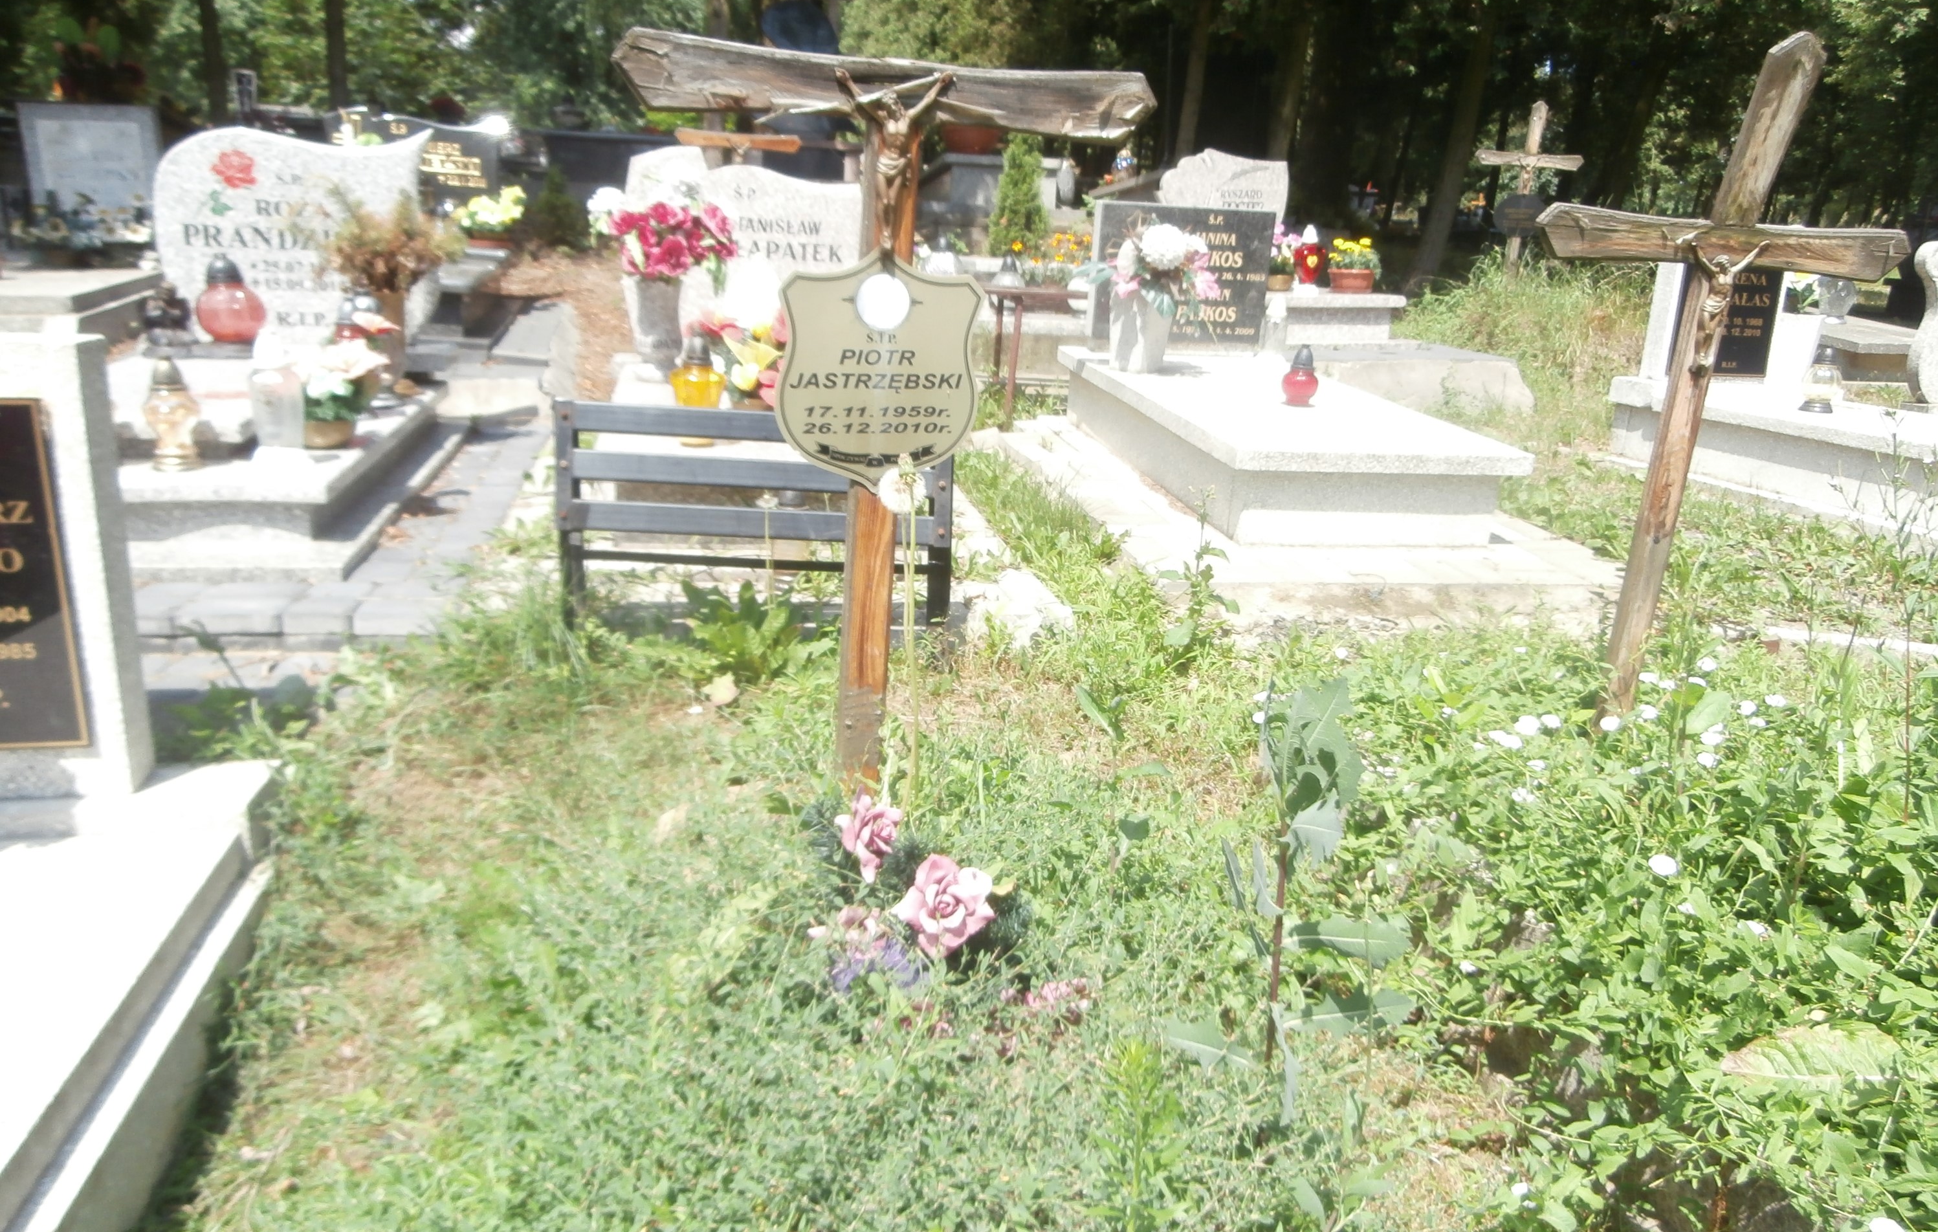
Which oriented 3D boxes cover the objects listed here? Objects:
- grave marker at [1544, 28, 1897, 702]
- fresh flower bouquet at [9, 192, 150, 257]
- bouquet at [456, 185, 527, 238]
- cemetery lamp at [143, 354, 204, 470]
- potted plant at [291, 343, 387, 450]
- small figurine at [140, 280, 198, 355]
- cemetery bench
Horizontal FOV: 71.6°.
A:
[{"bbox_3d":[1.612,-0.460,3.035,0.875,1.570,0.090,2,19,-7],"label":"grave marker"},{"bbox_3d":[-3.872,-1.686,5.826,0.551,0.284,0.294,0,19,-11],"label":"fresh flower bouquet"},{"bbox_3d":[-2.490,-2.089,6.973,0.370,0.264,0.266,0,19,-11],"label":"bouquet"},{"bbox_3d":[-1.758,-0.451,2.957,0.128,0.242,0.128,0,19,-11],"label":"cemetery lamp"},{"bbox_3d":[-1.516,-0.537,3.250,0.210,0.244,0.190,0,19,-11],"label":"potted plant"},{"bbox_3d":[-2.754,-1.036,4.600,0.180,0.229,0.152,0,19,-11],"label":"small figurine"},{"bbox_3d":[-0.480,-0.244,3.151,0.885,0.550,0.380,3,19,-2],"label":"cemetery bench"}]

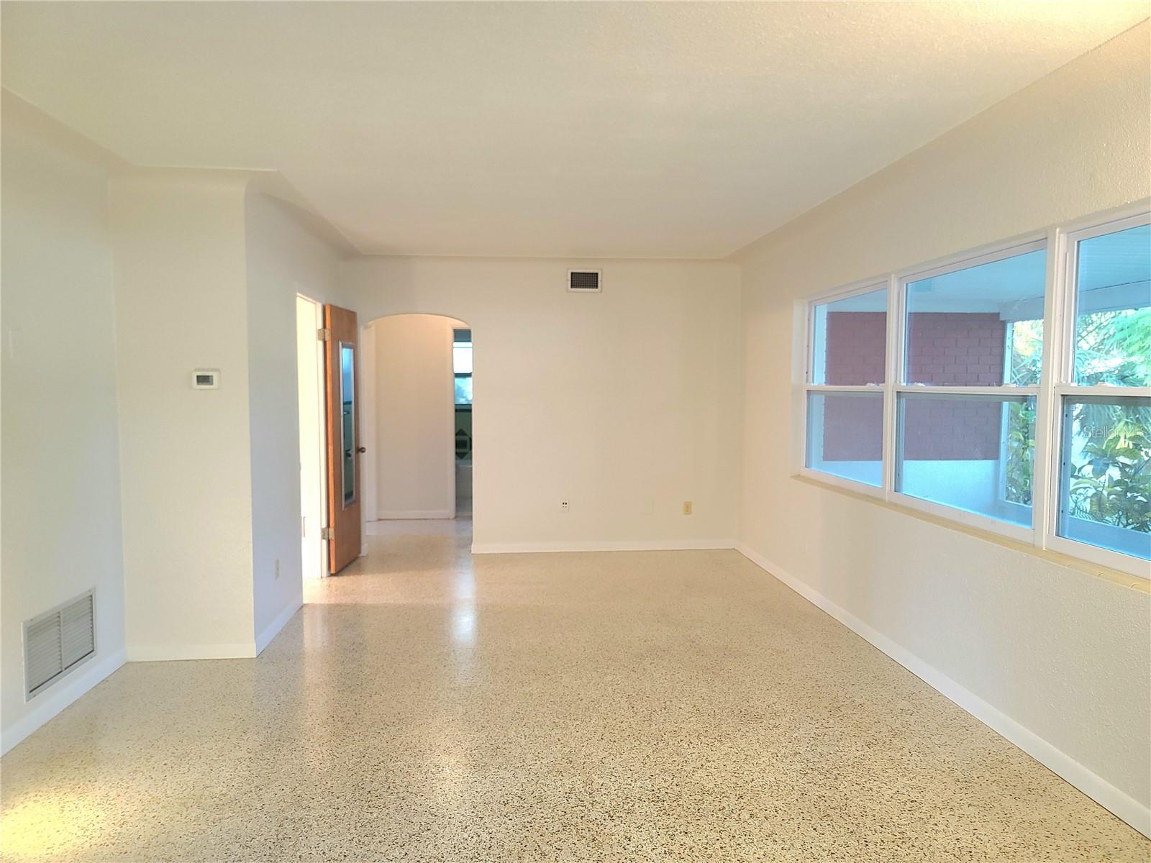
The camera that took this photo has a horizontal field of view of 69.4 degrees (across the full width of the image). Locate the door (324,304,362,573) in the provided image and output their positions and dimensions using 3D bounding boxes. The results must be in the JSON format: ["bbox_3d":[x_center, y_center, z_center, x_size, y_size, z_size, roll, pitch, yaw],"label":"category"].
[{"bbox_3d":[-1.845,0.046,6.639,0.042,2.033,0.700,0,3,1],"label":"door"}]

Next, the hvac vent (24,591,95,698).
[{"bbox_3d":[-2.278,0.931,3.710,0.020,0.330,0.604,0,3,-5],"label":"hvac vent"}]

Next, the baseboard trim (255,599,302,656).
[{"bbox_3d":[-1.746,1.131,4.928,0.018,0.081,1.055,0,3,-5],"label":"baseboard trim"}]

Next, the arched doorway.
[{"bbox_3d":[-1.346,0.028,7.108,0.925,2.046,0.150,0,3,-5],"label":"arched doorway"}]

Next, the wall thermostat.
[{"bbox_3d":[-1.913,-0.263,4.289,0.131,0.090,0.030,0,3,-5],"label":"wall thermostat"}]

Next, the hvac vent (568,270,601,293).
[{"bbox_3d":[0.078,-1.285,7.087,0.296,0.191,0.020,0,3,-5],"label":"hvac vent"}]

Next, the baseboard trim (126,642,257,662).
[{"bbox_3d":[-2.016,1.164,4.383,0.657,0.078,0.018,0,3,-5],"label":"baseboard trim"}]

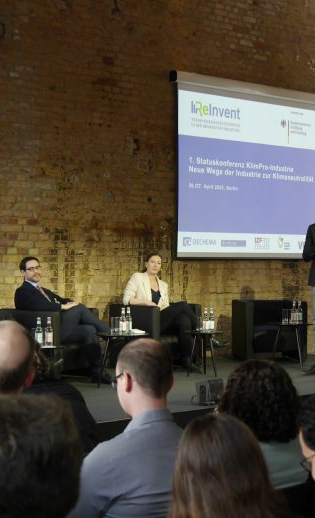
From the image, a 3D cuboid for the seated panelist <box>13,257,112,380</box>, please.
[{"bbox_3d":[-0.820,0.543,9.690,1.040,1.150,0.600,0,0,30],"label":"seated panelist"}]

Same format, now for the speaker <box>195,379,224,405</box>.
[{"bbox_3d":[0.400,1.025,8.000,0.170,0.200,0.160,0,0,-42],"label":"speaker"}]

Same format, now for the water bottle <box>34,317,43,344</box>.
[{"bbox_3d":[-0.940,0.570,8.220,0.059,0.222,0.059,0,0,0],"label":"water bottle"}]

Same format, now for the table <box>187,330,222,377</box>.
[{"bbox_3d":[0.467,0.960,10.476,0.410,0.450,0.410,0,0,0],"label":"table"}]

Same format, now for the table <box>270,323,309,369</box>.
[{"bbox_3d":[1.450,0.952,11.275,0.460,0.470,0.460,0,0,0],"label":"table"}]

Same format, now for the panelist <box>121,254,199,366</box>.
[{"bbox_3d":[0.154,0.552,10.988,0.580,1.260,0.900,0,0,-43],"label":"panelist"}]

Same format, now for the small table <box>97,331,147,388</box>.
[{"bbox_3d":[-0.313,0.948,9.686,0.470,0.475,0.470,0,0,0],"label":"small table"}]

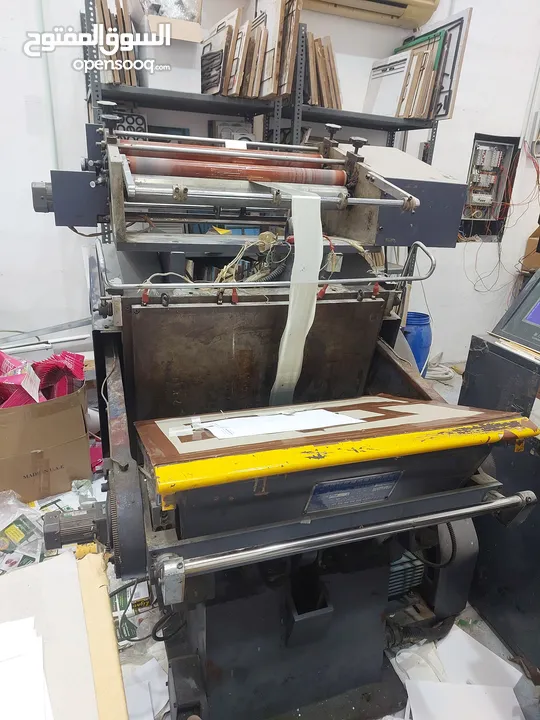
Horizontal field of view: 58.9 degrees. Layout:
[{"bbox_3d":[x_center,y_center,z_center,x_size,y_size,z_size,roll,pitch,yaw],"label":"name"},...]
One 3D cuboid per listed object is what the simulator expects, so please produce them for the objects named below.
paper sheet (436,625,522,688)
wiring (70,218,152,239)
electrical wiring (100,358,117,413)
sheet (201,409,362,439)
[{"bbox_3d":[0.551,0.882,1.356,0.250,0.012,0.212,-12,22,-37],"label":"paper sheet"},{"bbox_3d":[-0.429,-0.359,1.304,0.214,0.055,0.080,-4,19,-20],"label":"wiring"},{"bbox_3d":[-0.374,0.053,1.110,0.036,0.070,0.200,-4,19,-20],"label":"electrical wiring"},{"bbox_3d":[0.018,0.134,1.040,0.300,0.012,0.220,-4,1,-20],"label":"sheet"}]

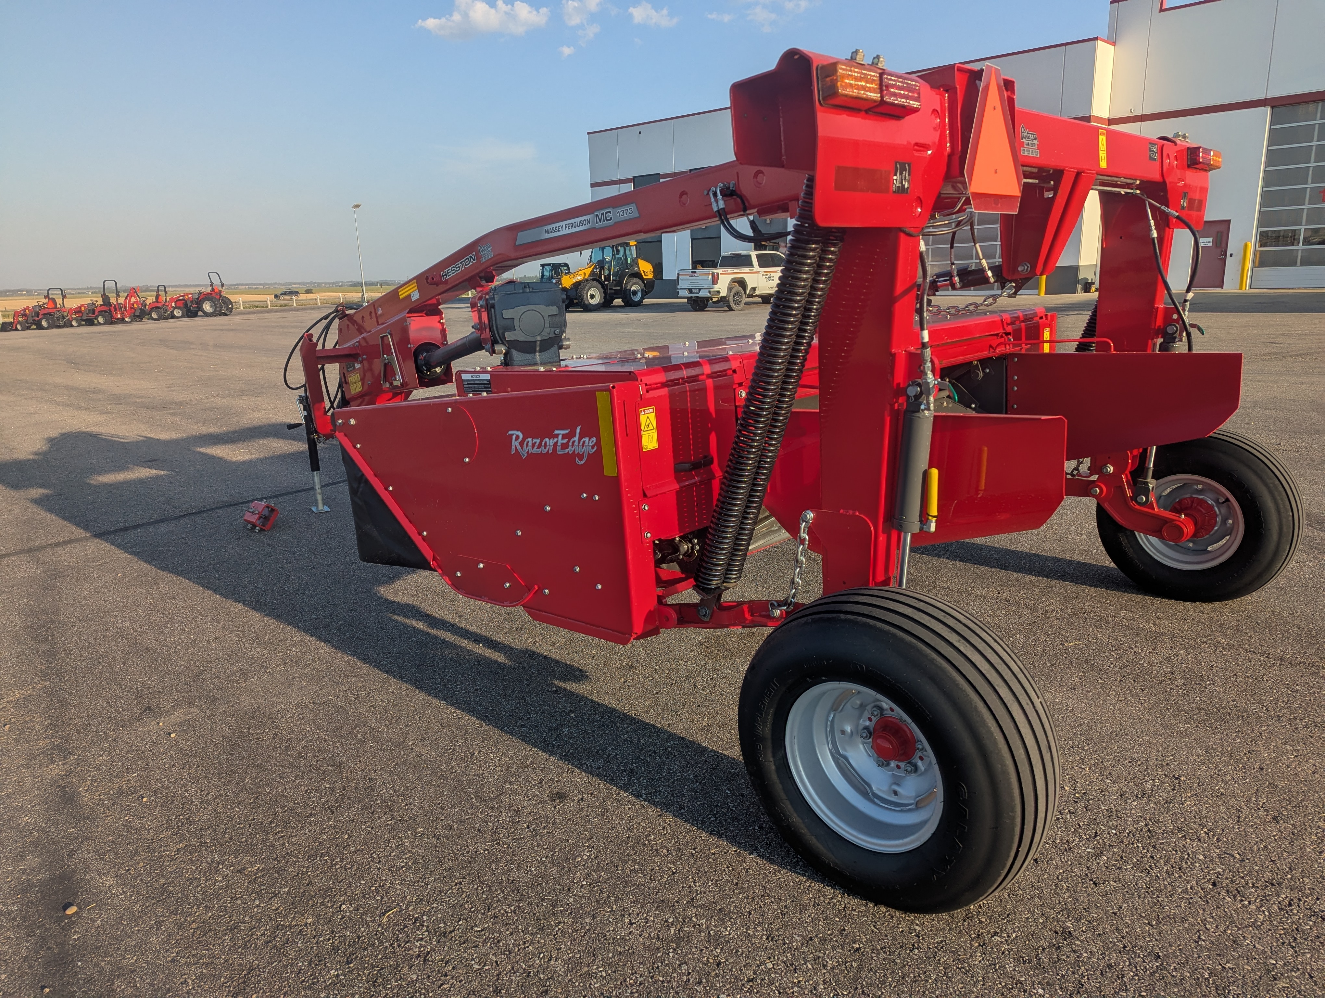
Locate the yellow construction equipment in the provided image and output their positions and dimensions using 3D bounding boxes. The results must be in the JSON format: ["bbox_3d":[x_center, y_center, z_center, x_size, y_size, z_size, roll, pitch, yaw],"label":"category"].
[{"bbox_3d":[-2.796,-9.117,37.656,4.800,2.620,1.900,-13,18,-39],"label":"yellow construction equipment"}]

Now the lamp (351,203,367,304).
[{"bbox_3d":[-21.253,-17.275,65.172,0.600,6.940,0.600,-9,15,-26],"label":"lamp"}]

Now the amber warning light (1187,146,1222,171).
[{"bbox_3d":[2.222,-1.391,3.766,0.053,0.082,0.320,11,19,43],"label":"amber warning light"}]

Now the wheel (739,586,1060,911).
[{"bbox_3d":[0.554,0.602,2.246,0.787,0.787,0.335,11,19,43],"label":"wheel"}]

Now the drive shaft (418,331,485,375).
[{"bbox_3d":[-1.231,-0.882,5.481,0.130,0.130,0.740,-16,4,-44],"label":"drive shaft"}]

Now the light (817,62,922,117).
[{"bbox_3d":[0.447,-0.867,1.955,0.053,0.082,0.325,11,19,43],"label":"light"}]

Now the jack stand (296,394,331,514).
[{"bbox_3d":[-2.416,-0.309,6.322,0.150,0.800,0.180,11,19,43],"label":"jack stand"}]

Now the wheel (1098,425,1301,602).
[{"bbox_3d":[2.360,0.076,4.062,0.787,0.787,0.330,11,19,43],"label":"wheel"}]

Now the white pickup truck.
[{"bbox_3d":[3.418,-8.444,35.731,2.080,2.050,6.250,11,19,42],"label":"white pickup truck"}]

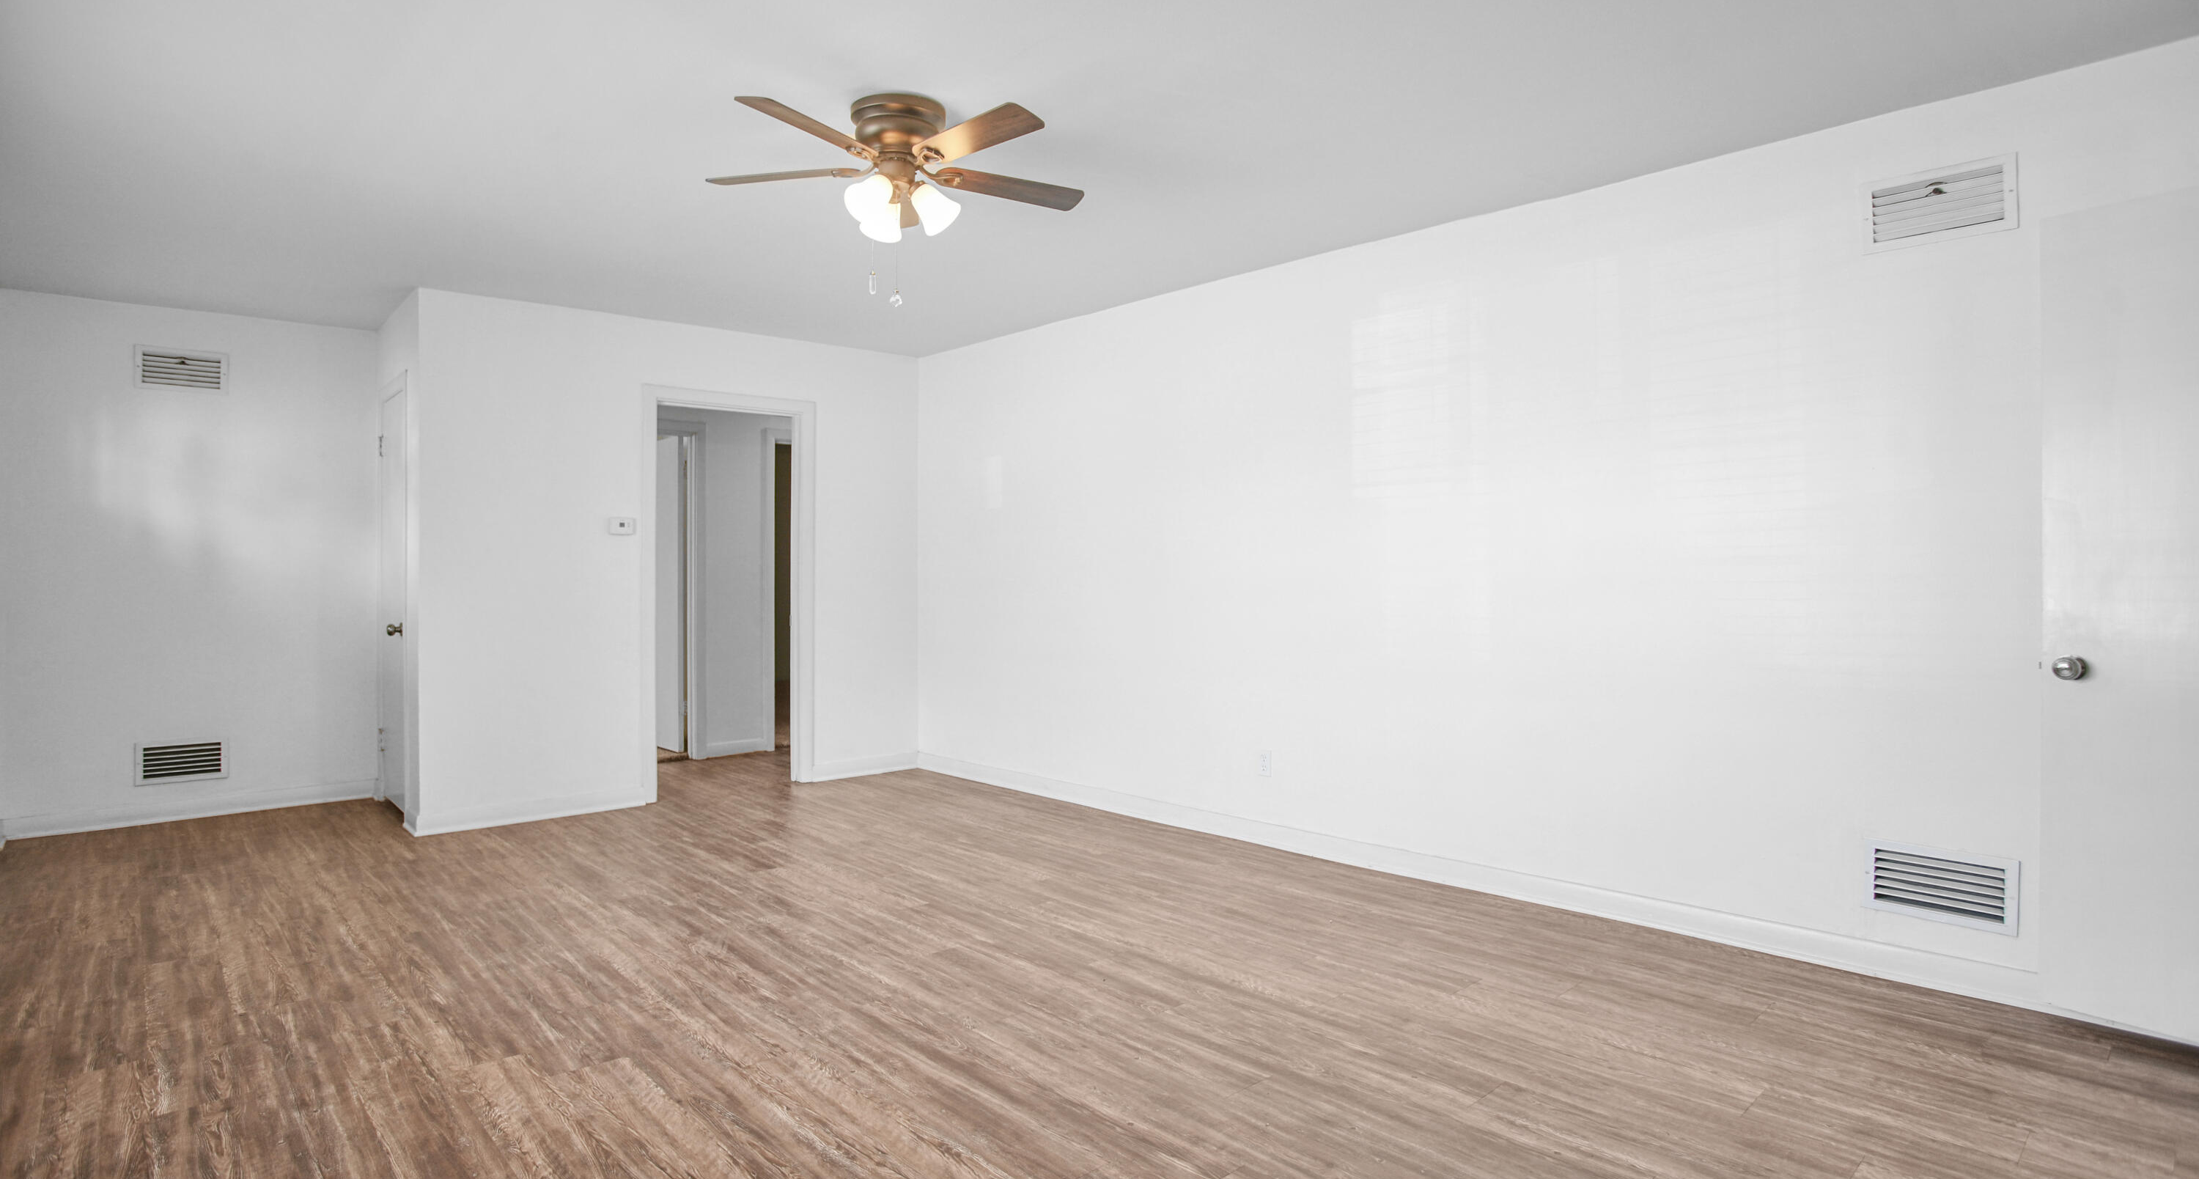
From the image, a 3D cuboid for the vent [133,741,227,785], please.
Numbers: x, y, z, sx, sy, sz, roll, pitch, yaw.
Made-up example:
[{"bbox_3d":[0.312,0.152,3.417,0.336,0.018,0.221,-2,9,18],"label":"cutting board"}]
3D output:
[{"bbox_3d":[-4.410,0.826,4.996,0.345,0.200,0.025,-1,1,-39],"label":"vent"}]

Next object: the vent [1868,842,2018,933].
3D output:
[{"bbox_3d":[2.319,0.822,2.866,0.335,0.200,0.025,0,1,44],"label":"vent"}]

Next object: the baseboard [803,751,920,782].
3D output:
[{"bbox_3d":[-1.347,1.015,5.992,0.684,0.100,0.022,-1,1,-38],"label":"baseboard"}]

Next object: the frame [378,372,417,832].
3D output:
[{"bbox_3d":[-3.489,0.041,5.196,0.130,2.130,0.820,-1,1,-43],"label":"frame"}]

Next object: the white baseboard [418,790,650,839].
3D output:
[{"bbox_3d":[-2.677,1.055,4.957,0.982,0.095,0.022,-1,1,-38],"label":"white baseboard"}]

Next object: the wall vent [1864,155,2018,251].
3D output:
[{"bbox_3d":[2.316,-1.064,2.869,0.335,0.200,0.025,0,1,44],"label":"wall vent"}]

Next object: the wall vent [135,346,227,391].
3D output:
[{"bbox_3d":[-4.411,-1.052,4.996,0.345,0.200,0.025,-1,1,-39],"label":"wall vent"}]

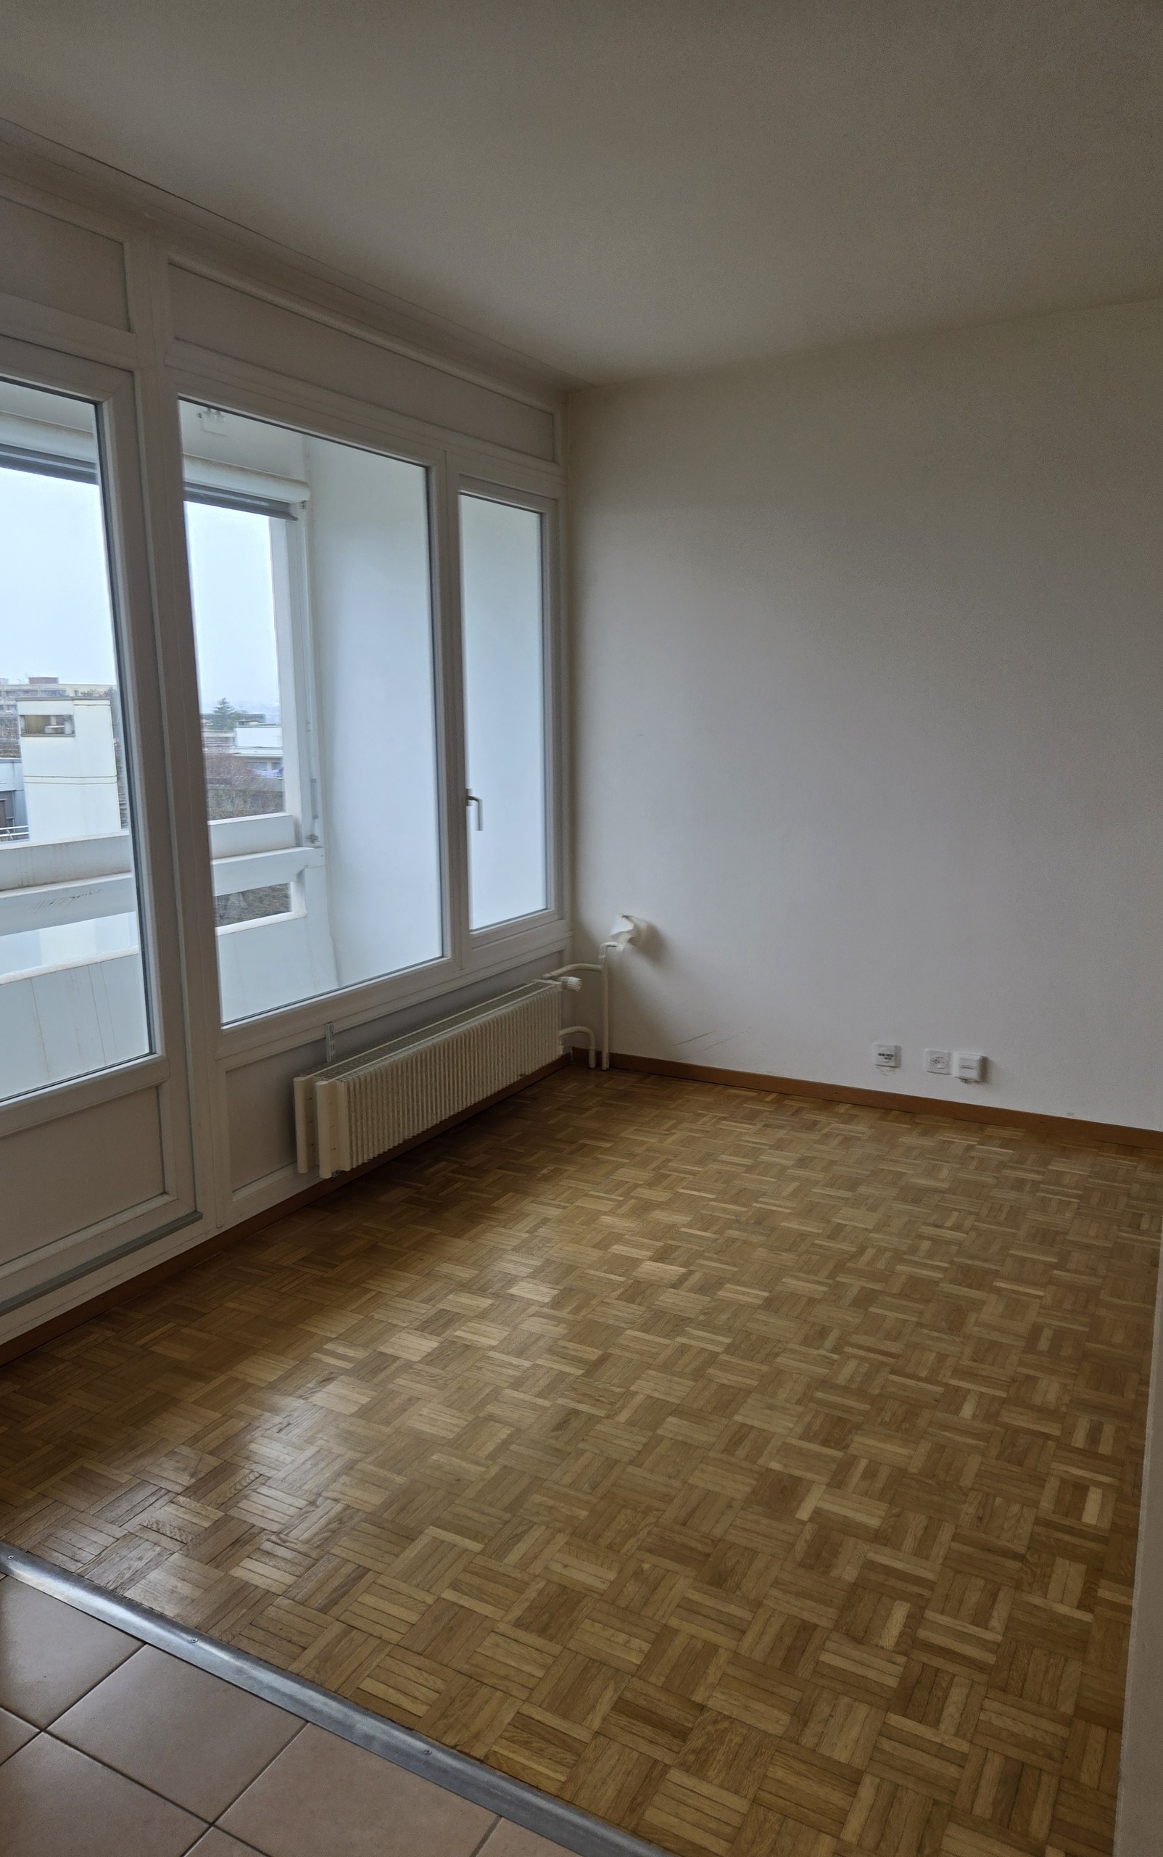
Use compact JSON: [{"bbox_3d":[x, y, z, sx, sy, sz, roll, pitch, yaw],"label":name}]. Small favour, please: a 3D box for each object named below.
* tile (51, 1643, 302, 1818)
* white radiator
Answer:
[{"bbox_3d":[-0.596,1.181,1.818,0.327,0.012,0.192,5,12,28],"label":"tile"},{"bbox_3d":[-0.441,0.457,4.061,0.173,0.284,1.278,5,12,28],"label":"white radiator"}]

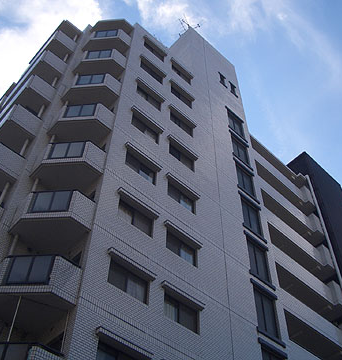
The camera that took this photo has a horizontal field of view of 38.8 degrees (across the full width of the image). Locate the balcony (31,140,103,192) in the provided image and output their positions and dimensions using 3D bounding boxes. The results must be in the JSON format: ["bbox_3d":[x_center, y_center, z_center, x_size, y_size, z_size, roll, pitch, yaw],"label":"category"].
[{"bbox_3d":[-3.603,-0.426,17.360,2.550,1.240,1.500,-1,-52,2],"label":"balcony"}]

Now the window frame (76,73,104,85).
[{"bbox_3d":[-3.529,-4.453,21.308,1.100,0.950,0.100,-1,-52,2],"label":"window frame"}]

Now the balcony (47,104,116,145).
[{"bbox_3d":[-3.575,-2.220,19.765,2.500,1.200,1.200,-1,-52,2],"label":"balcony"}]

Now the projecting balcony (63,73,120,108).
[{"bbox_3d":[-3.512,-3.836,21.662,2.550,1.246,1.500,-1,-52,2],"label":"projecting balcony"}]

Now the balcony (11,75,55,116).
[{"bbox_3d":[-6.213,-3.766,22.179,1.200,1.200,1.300,37,-60,-24],"label":"balcony"}]

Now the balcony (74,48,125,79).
[{"bbox_3d":[-3.481,-5.673,24.197,2.500,1.200,1.200,-1,-52,2],"label":"balcony"}]

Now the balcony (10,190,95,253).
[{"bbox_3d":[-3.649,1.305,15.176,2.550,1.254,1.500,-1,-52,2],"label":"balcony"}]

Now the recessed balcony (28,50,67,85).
[{"bbox_3d":[-6.166,-5.492,24.394,1.200,1.200,1.300,37,-60,-24],"label":"recessed balcony"}]

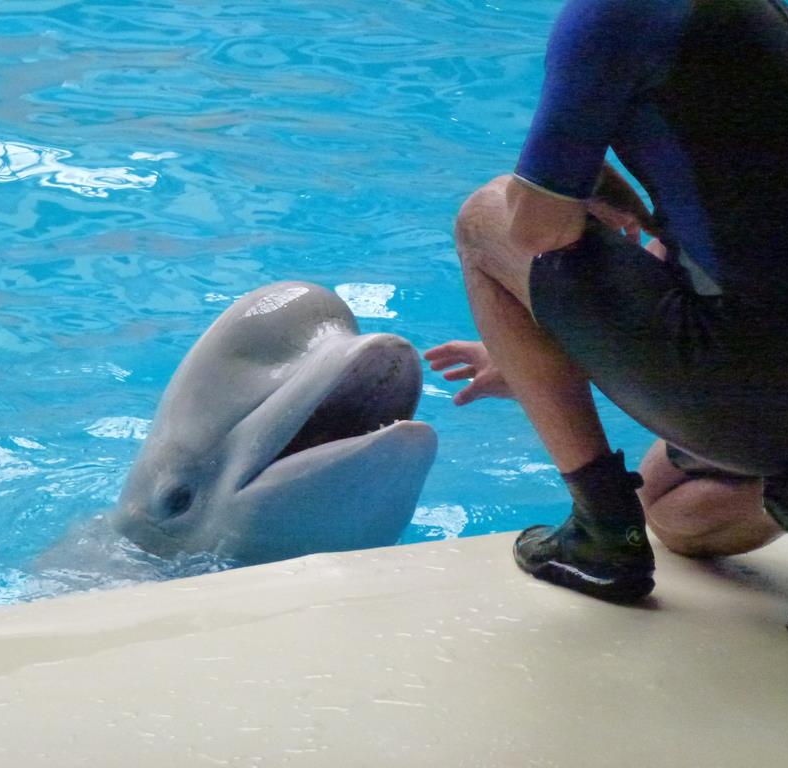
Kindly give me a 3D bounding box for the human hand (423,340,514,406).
[{"bbox_3d":[0.104,-0.015,6.900,0.150,0.080,0.105,2,13,10],"label":"human hand"}]

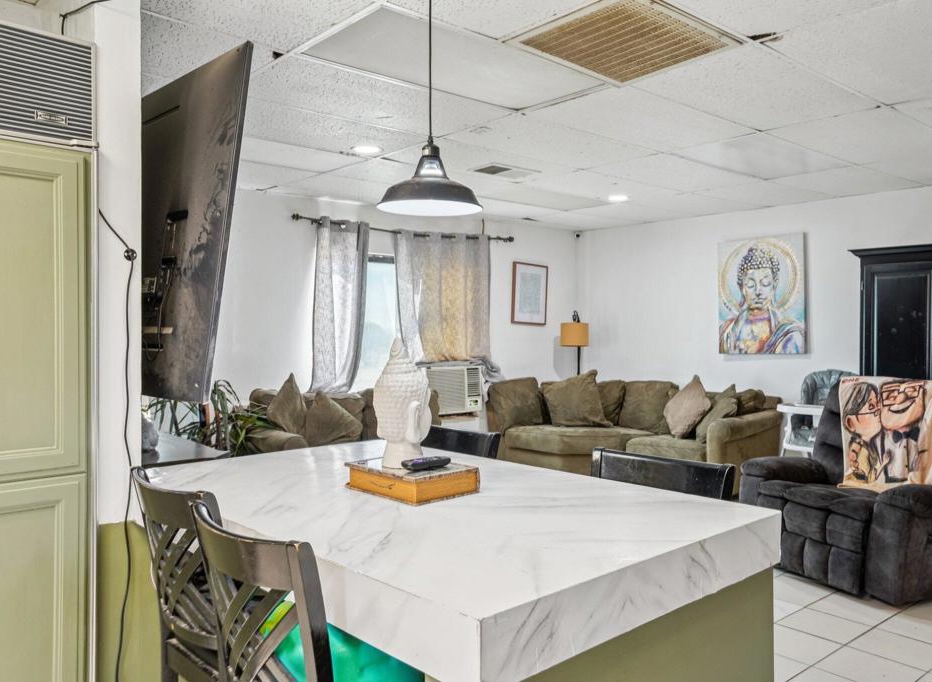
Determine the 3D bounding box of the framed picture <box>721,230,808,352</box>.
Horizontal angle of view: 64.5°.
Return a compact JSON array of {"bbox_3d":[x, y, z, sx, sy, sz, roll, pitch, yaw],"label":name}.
[{"bbox_3d":[2.482,-0.380,6.245,0.040,0.985,0.755,0,1,-41],"label":"framed picture"}]

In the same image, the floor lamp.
[{"bbox_3d":[1.073,0.484,7.332,0.280,1.540,0.280,0,1,-41],"label":"floor lamp"}]

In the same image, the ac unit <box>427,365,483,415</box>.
[{"bbox_3d":[-0.216,0.428,6.614,0.590,0.390,0.450,0,1,-41],"label":"ac unit"}]

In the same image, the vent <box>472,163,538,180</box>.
[{"bbox_3d":[0.262,-1.115,4.902,0.420,0.030,0.310,0,1,-41],"label":"vent"}]

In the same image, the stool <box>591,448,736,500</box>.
[{"bbox_3d":[0.443,0.833,2.096,0.450,0.965,0.500,1,1,44],"label":"stool"}]

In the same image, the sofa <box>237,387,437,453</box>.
[{"bbox_3d":[-0.697,0.819,5.584,1.740,0.900,0.900,0,1,-41],"label":"sofa"}]

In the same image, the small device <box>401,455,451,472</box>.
[{"bbox_3d":[-0.102,0.327,1.968,0.142,0.022,0.042,0,1,-41],"label":"small device"}]

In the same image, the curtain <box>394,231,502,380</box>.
[{"bbox_3d":[-0.142,-0.322,6.614,1.160,1.320,0.200,0,1,-41],"label":"curtain"}]

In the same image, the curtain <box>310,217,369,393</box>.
[{"bbox_3d":[-1.002,-0.246,5.912,0.530,1.460,0.130,0,1,-41],"label":"curtain"}]

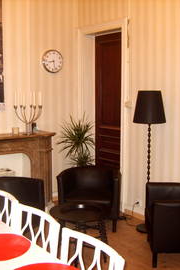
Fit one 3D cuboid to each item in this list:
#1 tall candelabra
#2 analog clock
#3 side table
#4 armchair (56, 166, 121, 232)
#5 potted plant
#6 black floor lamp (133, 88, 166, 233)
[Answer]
[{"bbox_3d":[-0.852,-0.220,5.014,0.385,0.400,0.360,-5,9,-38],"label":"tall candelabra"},{"bbox_3d":[-0.544,-1.081,5.370,0.330,0.330,0.050,-5,9,-38],"label":"analog clock"},{"bbox_3d":[-0.121,0.978,3.563,0.540,0.475,0.540,0,7,0],"label":"side table"},{"bbox_3d":[0.016,0.780,4.577,0.714,0.635,0.624,1,7,5],"label":"armchair"},{"bbox_3d":[-0.188,0.354,5.304,0.580,1.300,0.560,0,7,0],"label":"potted plant"},{"bbox_3d":[0.695,0.311,4.284,0.400,1.640,0.400,0,7,0],"label":"black floor lamp"}]

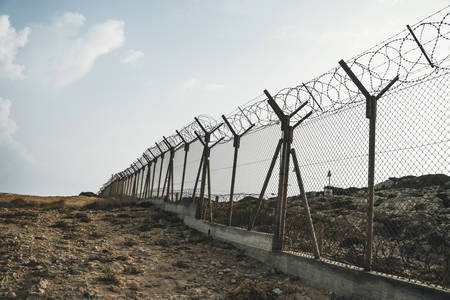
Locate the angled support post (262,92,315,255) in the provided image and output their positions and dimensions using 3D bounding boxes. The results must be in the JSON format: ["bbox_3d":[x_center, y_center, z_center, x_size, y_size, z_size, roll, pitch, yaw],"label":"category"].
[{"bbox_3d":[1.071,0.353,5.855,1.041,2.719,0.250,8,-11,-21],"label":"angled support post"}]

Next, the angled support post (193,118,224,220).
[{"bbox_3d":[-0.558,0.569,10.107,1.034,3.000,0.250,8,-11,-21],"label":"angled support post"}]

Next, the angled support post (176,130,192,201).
[{"bbox_3d":[-1.427,0.598,12.288,0.988,2.506,0.120,8,-11,-21],"label":"angled support post"}]

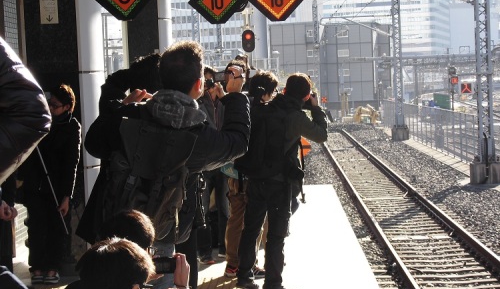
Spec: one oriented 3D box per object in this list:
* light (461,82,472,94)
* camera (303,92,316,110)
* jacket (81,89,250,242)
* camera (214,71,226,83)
[{"bbox_3d":[5.792,-1.517,31.300,0.330,0.330,0.160,-2,3,5],"label":"light"},{"bbox_3d":[0.464,-0.343,9.120,0.130,0.100,0.110,-1,3,22],"label":"camera"},{"bbox_3d":[-0.372,0.095,5.030,0.720,0.670,0.460,-2,3,12],"label":"jacket"},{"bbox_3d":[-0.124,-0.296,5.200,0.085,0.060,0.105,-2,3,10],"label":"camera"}]

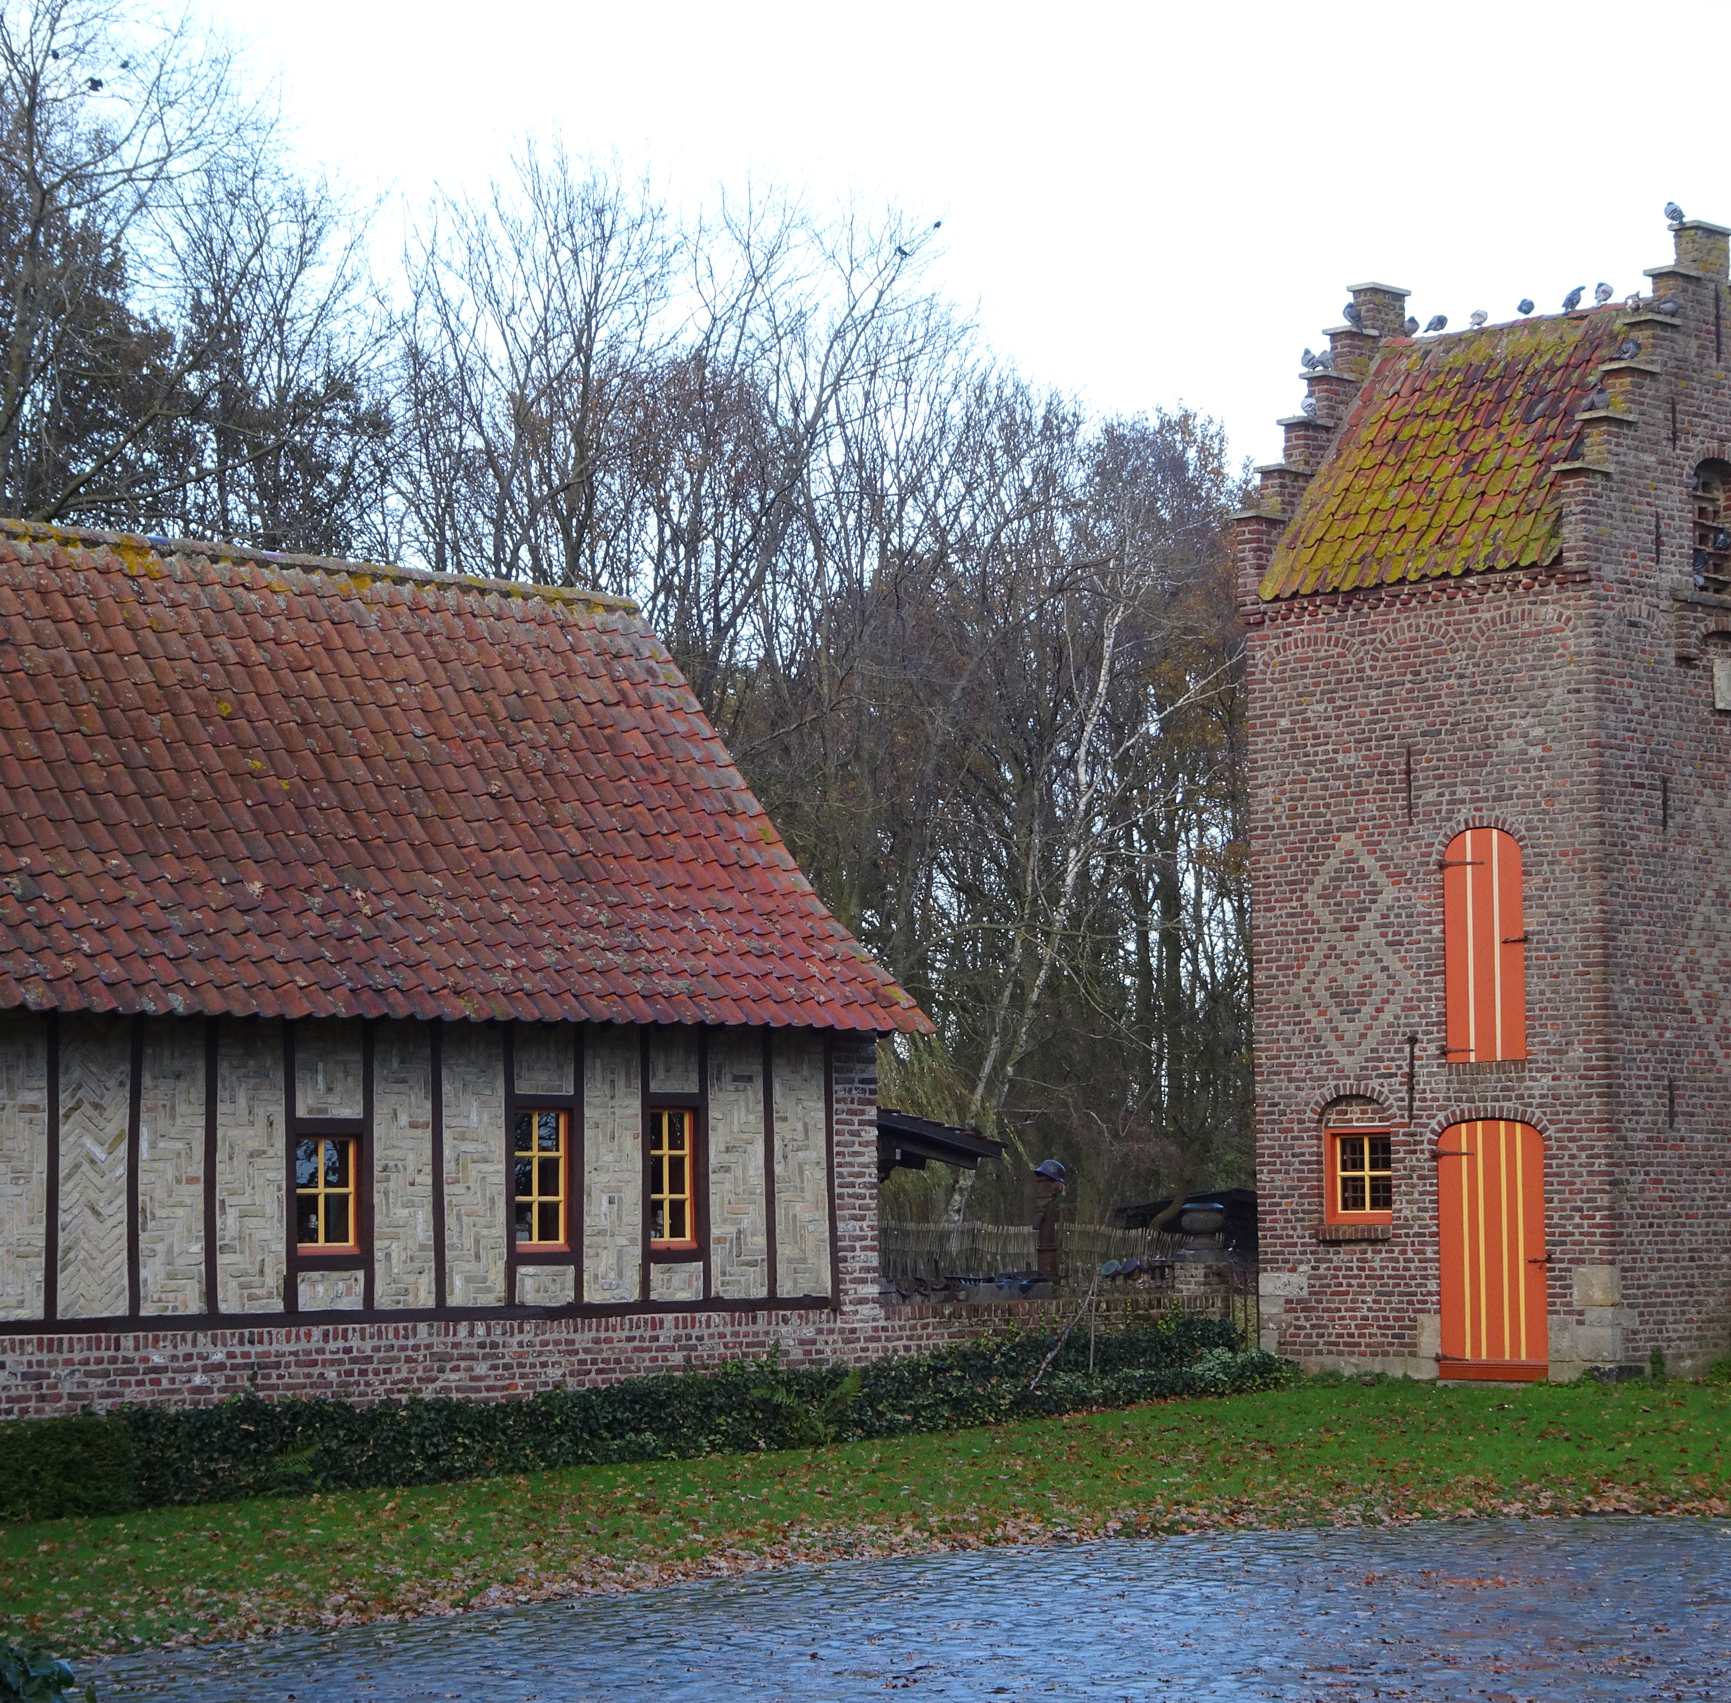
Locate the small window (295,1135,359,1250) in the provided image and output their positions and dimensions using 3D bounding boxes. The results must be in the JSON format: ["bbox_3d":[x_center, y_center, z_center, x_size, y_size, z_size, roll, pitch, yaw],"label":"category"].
[{"bbox_3d":[-3.675,2.329,27.740,0.550,0.780,0.100,4,-7,-44],"label":"small window"}]

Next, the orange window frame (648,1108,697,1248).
[{"bbox_3d":[-1.425,2.400,29.910,0.480,1.030,0.100,4,-7,-44],"label":"orange window frame"}]

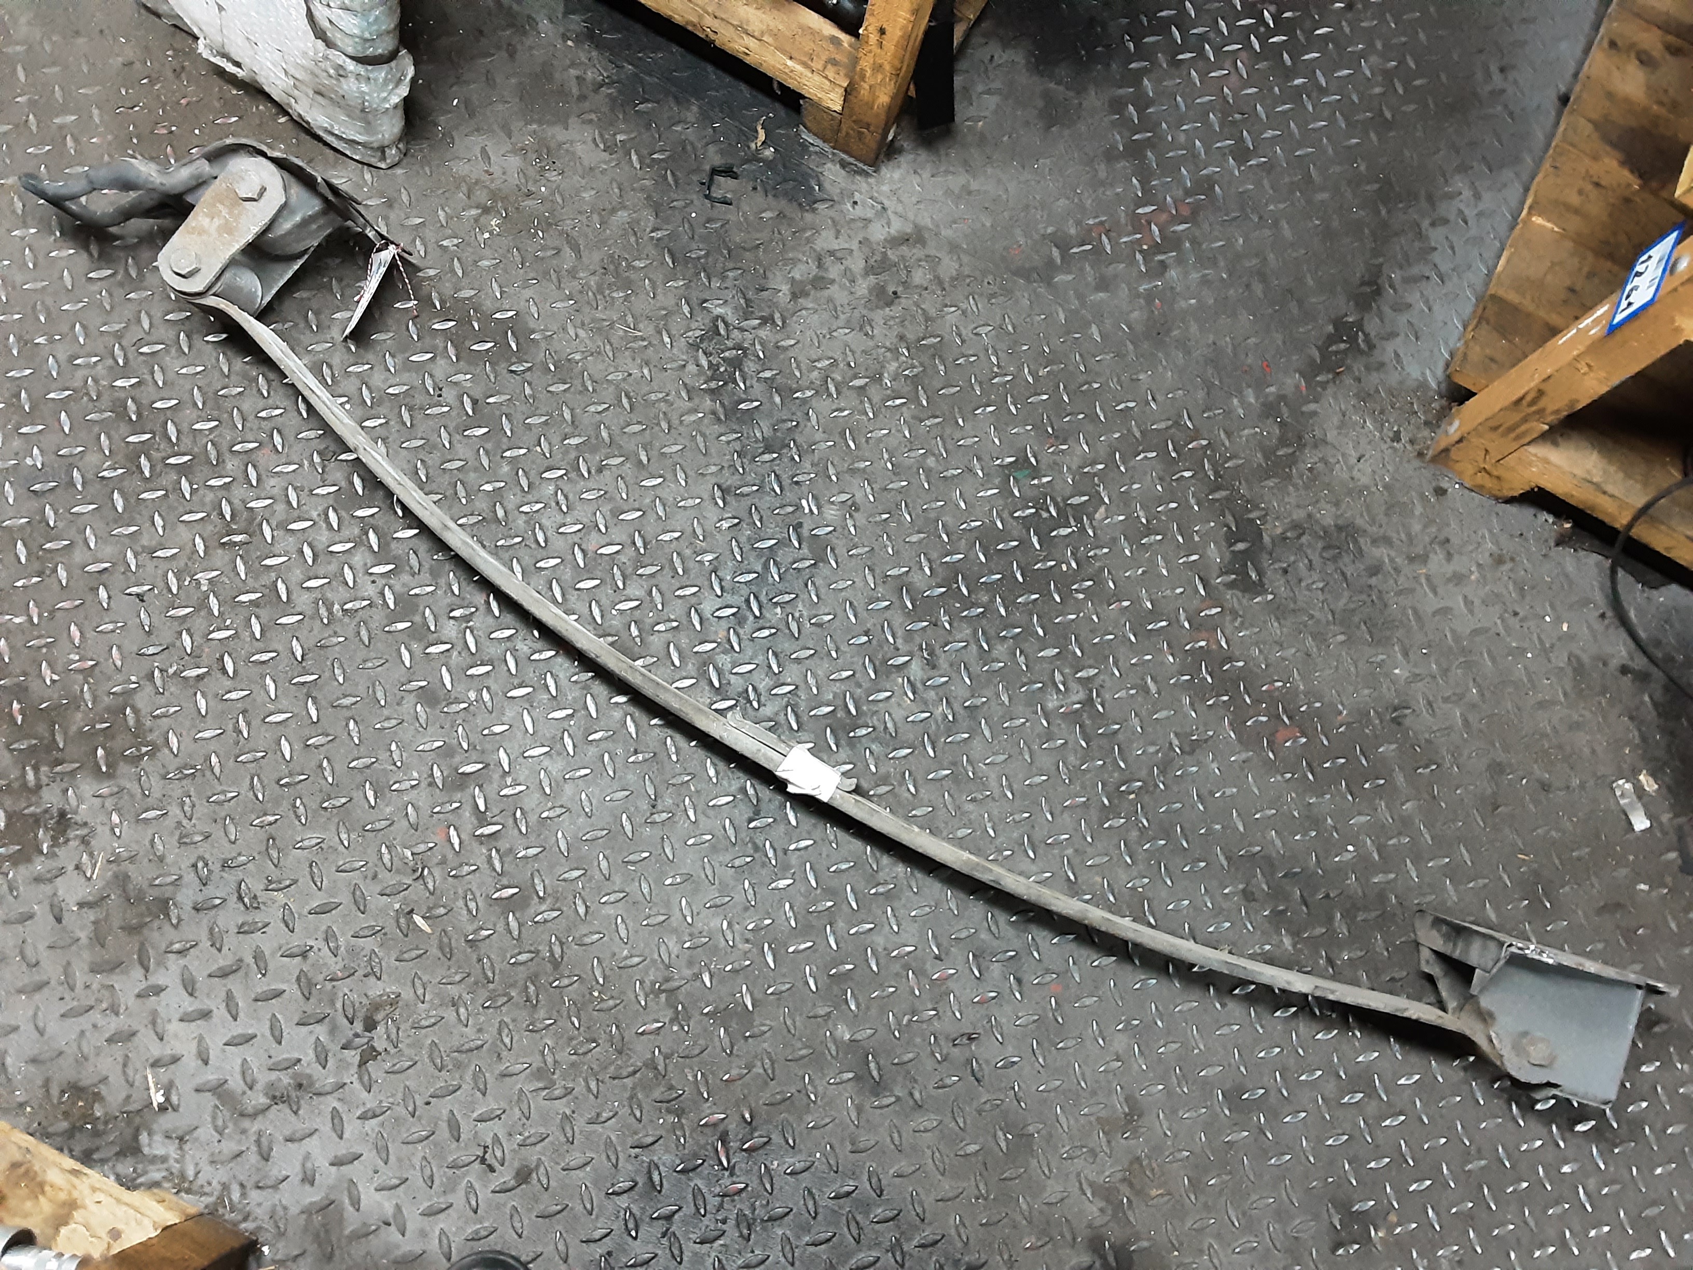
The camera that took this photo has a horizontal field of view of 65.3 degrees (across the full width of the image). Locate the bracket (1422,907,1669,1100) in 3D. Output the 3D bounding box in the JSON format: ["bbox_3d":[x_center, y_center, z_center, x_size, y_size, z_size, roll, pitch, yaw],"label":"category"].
[{"bbox_3d":[0.645,0.359,1.235,0.200,0.100,0.127,17,73,-3],"label":"bracket"}]

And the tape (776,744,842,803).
[{"bbox_3d":[-0.036,0.128,1.191,0.052,0.040,0.033,31,72,2],"label":"tape"}]

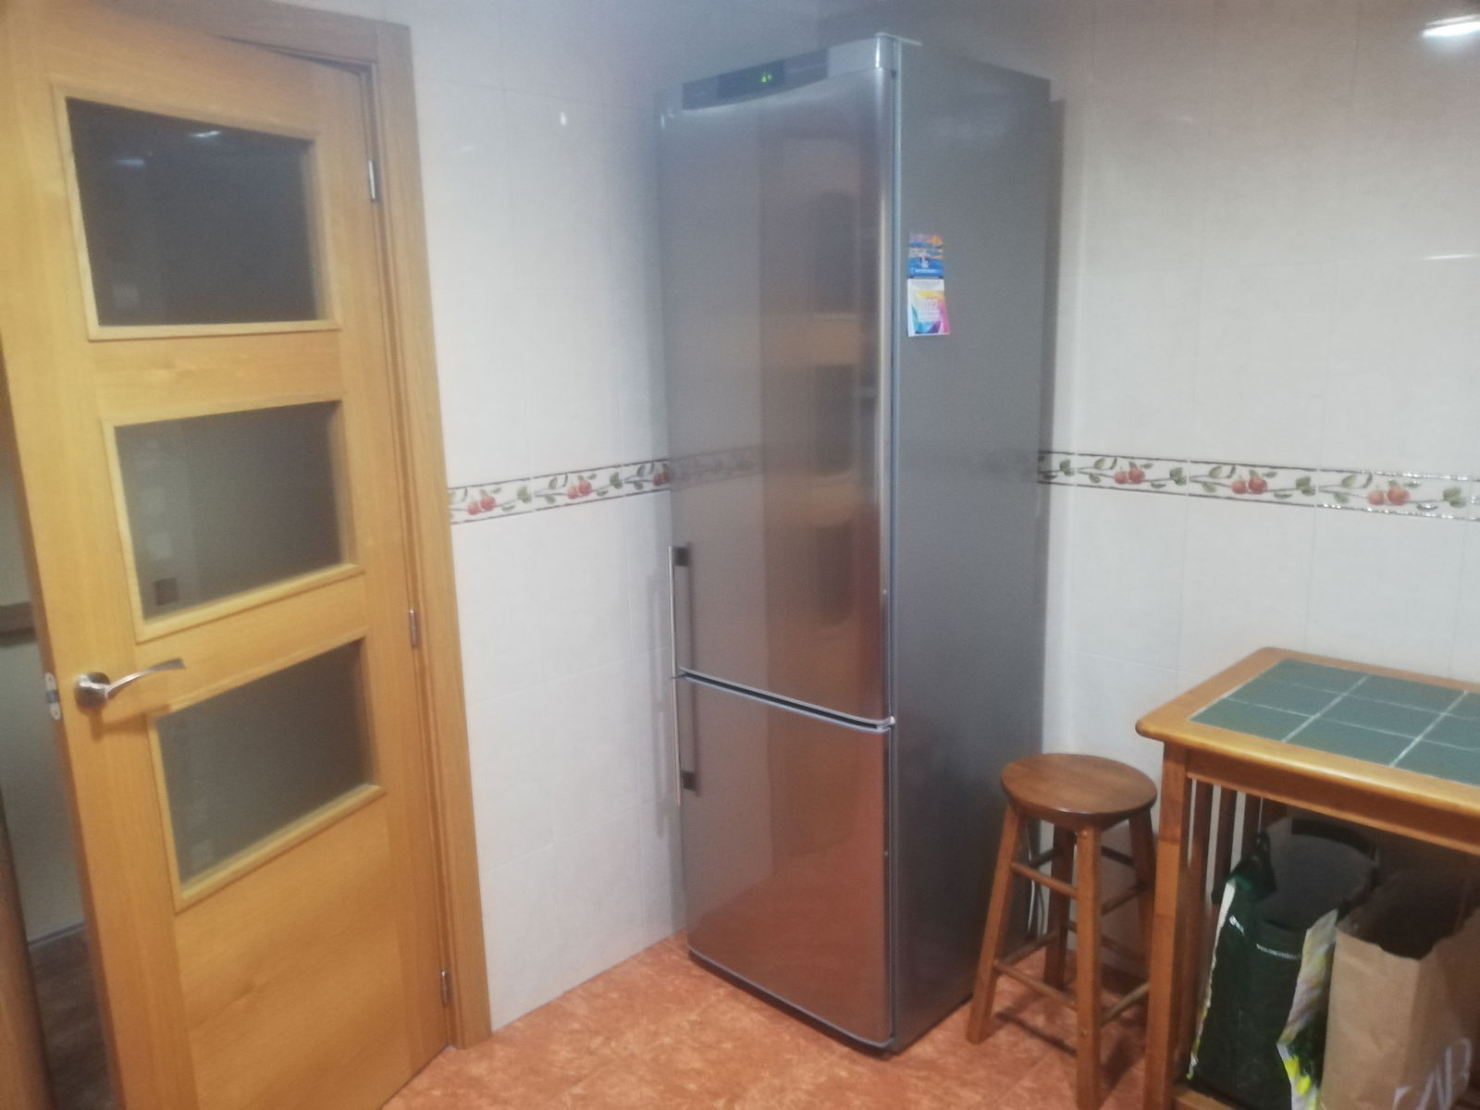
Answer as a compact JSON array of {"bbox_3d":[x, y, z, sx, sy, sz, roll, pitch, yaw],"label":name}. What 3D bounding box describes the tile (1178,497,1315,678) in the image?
[{"bbox_3d":[1.038,0.078,2.287,0.012,0.386,0.253,-13,16,-43],"label":"tile"}]

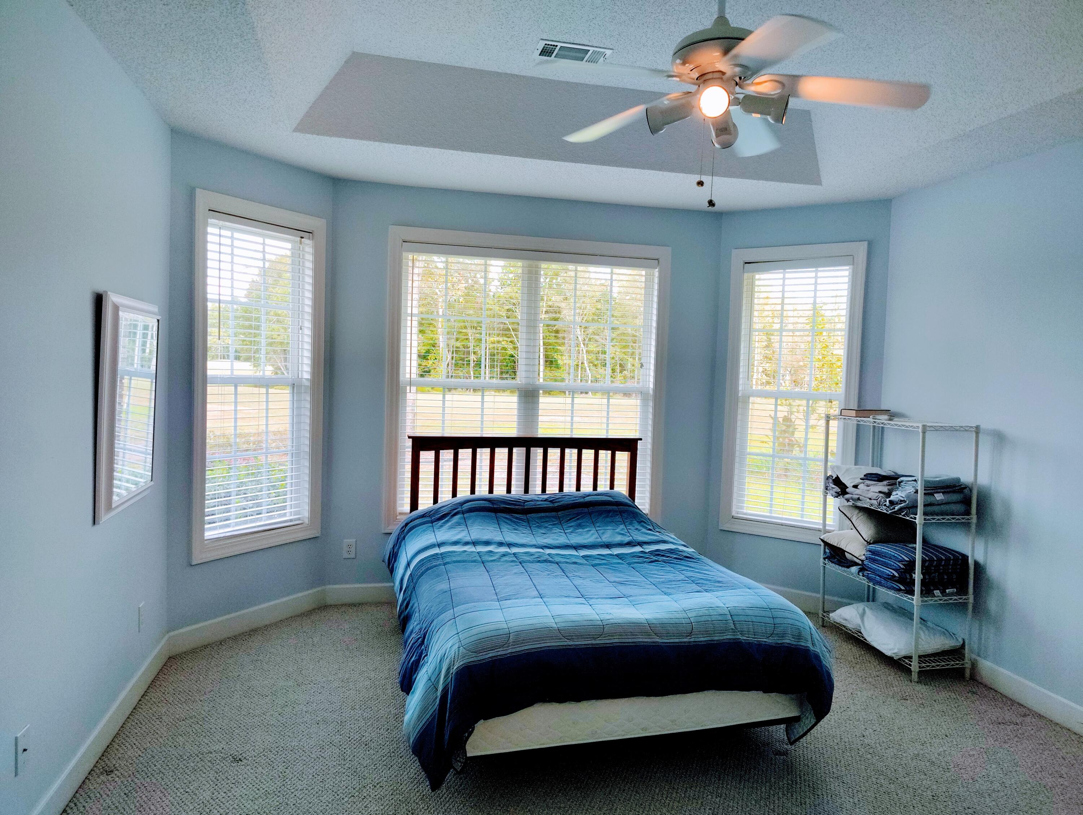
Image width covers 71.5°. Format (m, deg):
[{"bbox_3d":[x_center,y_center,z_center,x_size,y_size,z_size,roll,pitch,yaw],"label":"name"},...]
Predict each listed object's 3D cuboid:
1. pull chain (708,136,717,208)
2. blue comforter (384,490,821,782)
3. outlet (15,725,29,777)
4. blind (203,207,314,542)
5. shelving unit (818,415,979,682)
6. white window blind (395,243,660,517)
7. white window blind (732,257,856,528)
[{"bbox_3d":[0.594,-0.830,2.626,0.024,0.266,0.024,1,3,-14],"label":"pull chain"},{"bbox_3d":[0.124,0.916,3.692,1.690,0.760,1.980,1,3,-15],"label":"blue comforter"},{"bbox_3d":[-1.562,1.034,2.264,0.009,0.124,0.080,1,3,-14],"label":"outlet"},{"bbox_3d":[-1.668,-0.165,4.455,0.060,1.817,0.720,3,3,31],"label":"blind"},{"bbox_3d":[2.040,0.743,4.390,0.352,1.360,0.920,1,3,-12],"label":"shelving unit"},{"bbox_3d":[-0.073,-0.152,5.239,1.790,1.817,0.060,1,3,-14],"label":"white window blind"},{"bbox_3d":[1.759,-0.099,5.274,0.720,1.817,0.060,3,3,31],"label":"white window blind"}]

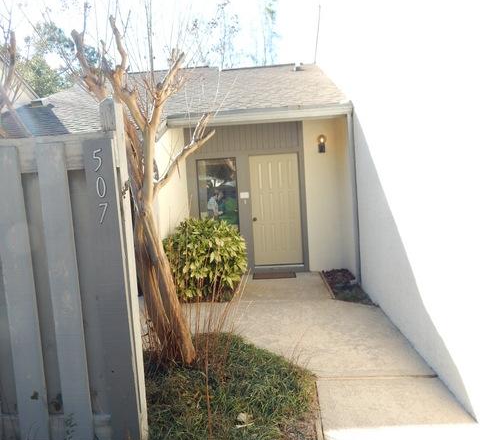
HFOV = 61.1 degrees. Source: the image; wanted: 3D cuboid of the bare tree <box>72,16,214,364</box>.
[{"bbox_3d":[-0.808,-0.241,3.837,1.270,3.200,1.150,-3,4,6],"label":"bare tree"}]

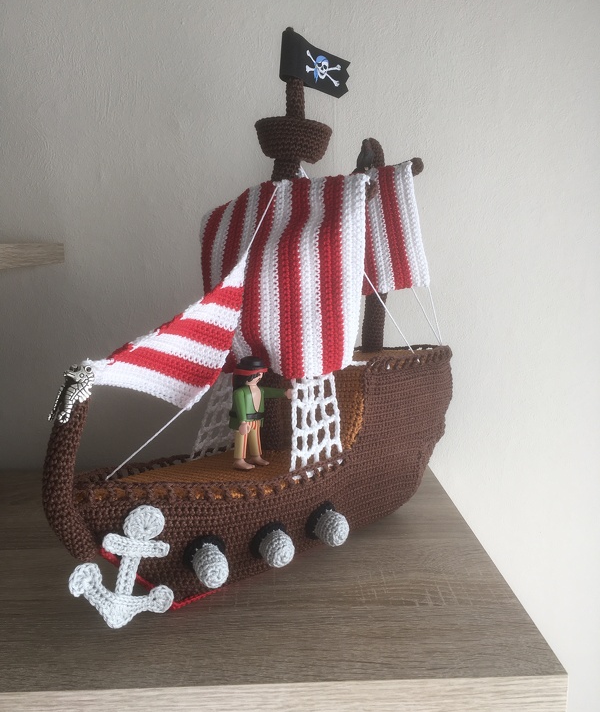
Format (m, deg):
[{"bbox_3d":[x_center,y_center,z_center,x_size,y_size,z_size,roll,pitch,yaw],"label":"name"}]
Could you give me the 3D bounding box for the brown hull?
[{"bbox_3d":[-0.014,0.066,0.469,0.335,0.150,0.085,-9,13,-40],"label":"brown hull"}]

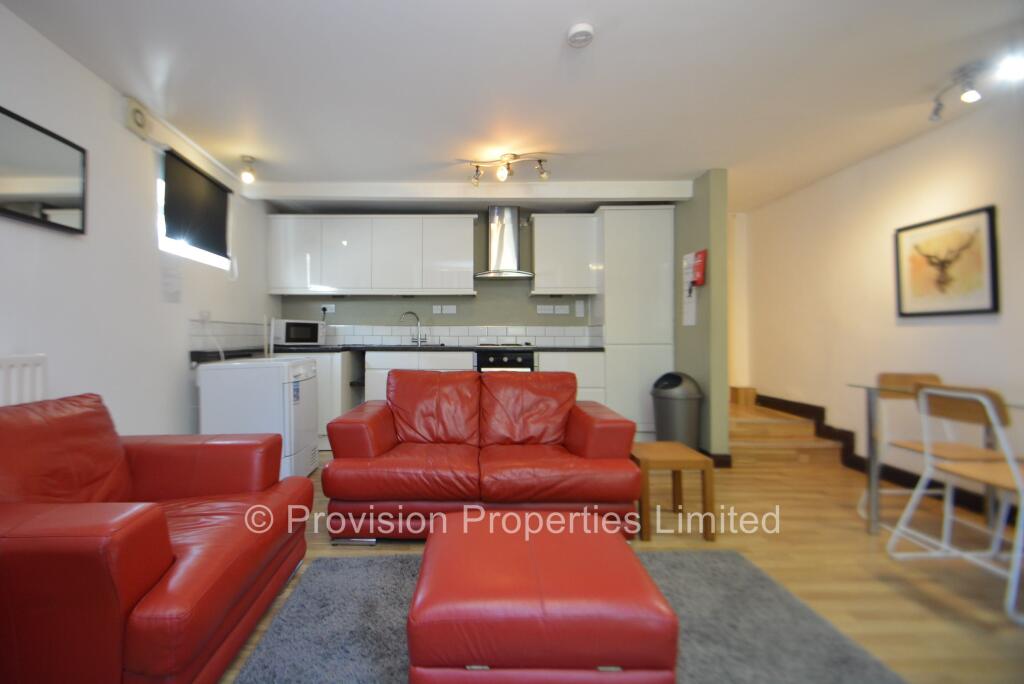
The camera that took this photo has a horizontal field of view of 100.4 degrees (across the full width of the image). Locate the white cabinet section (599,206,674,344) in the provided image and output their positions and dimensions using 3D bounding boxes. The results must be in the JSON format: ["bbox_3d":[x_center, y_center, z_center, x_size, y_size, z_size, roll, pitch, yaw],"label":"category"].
[{"bbox_3d":[1.160,-0.607,4.210,0.635,1.265,0.600,0,0,-2],"label":"white cabinet section"}]

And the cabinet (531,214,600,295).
[{"bbox_3d":[0.509,-0.859,4.327,0.642,0.785,0.330,0,1,0],"label":"cabinet"}]

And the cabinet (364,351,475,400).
[{"bbox_3d":[-0.840,0.515,4.210,1.010,0.850,0.580,0,0,-2],"label":"cabinet"}]

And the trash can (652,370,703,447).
[{"bbox_3d":[1.276,0.602,3.312,0.410,0.730,0.410,0,1,0],"label":"trash can"}]

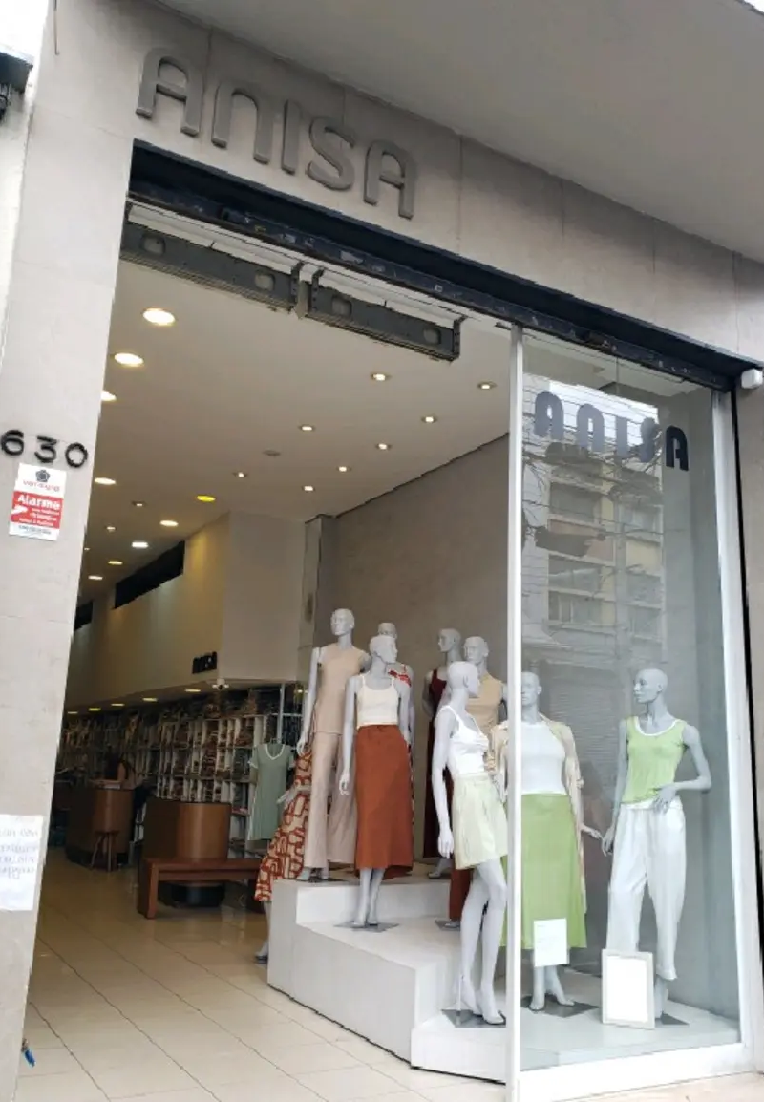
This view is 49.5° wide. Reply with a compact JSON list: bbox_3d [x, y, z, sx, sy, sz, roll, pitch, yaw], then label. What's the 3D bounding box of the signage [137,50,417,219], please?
[{"bbox_3d":[-0.398,-1.770,3.533,1.235,0.335,0.040,9,-16,-24],"label":"signage"}]

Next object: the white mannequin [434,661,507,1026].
[{"bbox_3d":[0.492,1.515,4.509,0.380,1.800,0.450,-9,-19,38],"label":"white mannequin"}]

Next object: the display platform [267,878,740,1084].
[{"bbox_3d":[0.439,2.412,5.027,1.658,0.623,2.800,12,-17,-32],"label":"display platform"}]

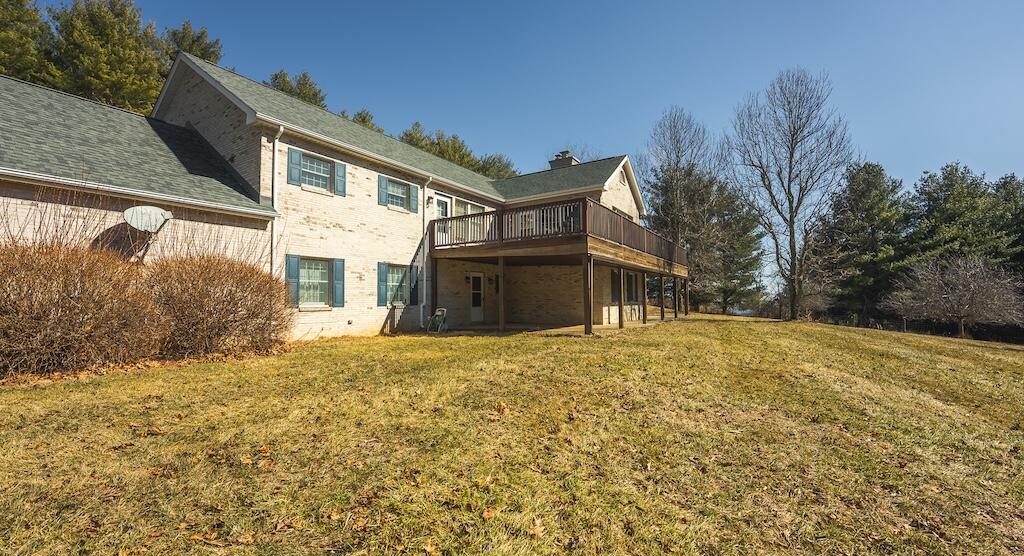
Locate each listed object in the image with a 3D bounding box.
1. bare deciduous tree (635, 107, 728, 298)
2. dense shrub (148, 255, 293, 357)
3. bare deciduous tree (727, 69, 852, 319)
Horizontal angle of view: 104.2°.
[{"bbox_3d":[11.152,-4.611,26.213,5.328,13.595,5.328,-1,-3,23],"label":"bare deciduous tree"},{"bbox_3d":[-5.893,0.486,8.139,2.200,1.980,2.600,-2,-3,34],"label":"dense shrub"},{"bbox_3d":[13.738,-4.231,19.652,5.094,12.423,5.094,-2,-3,35],"label":"bare deciduous tree"}]

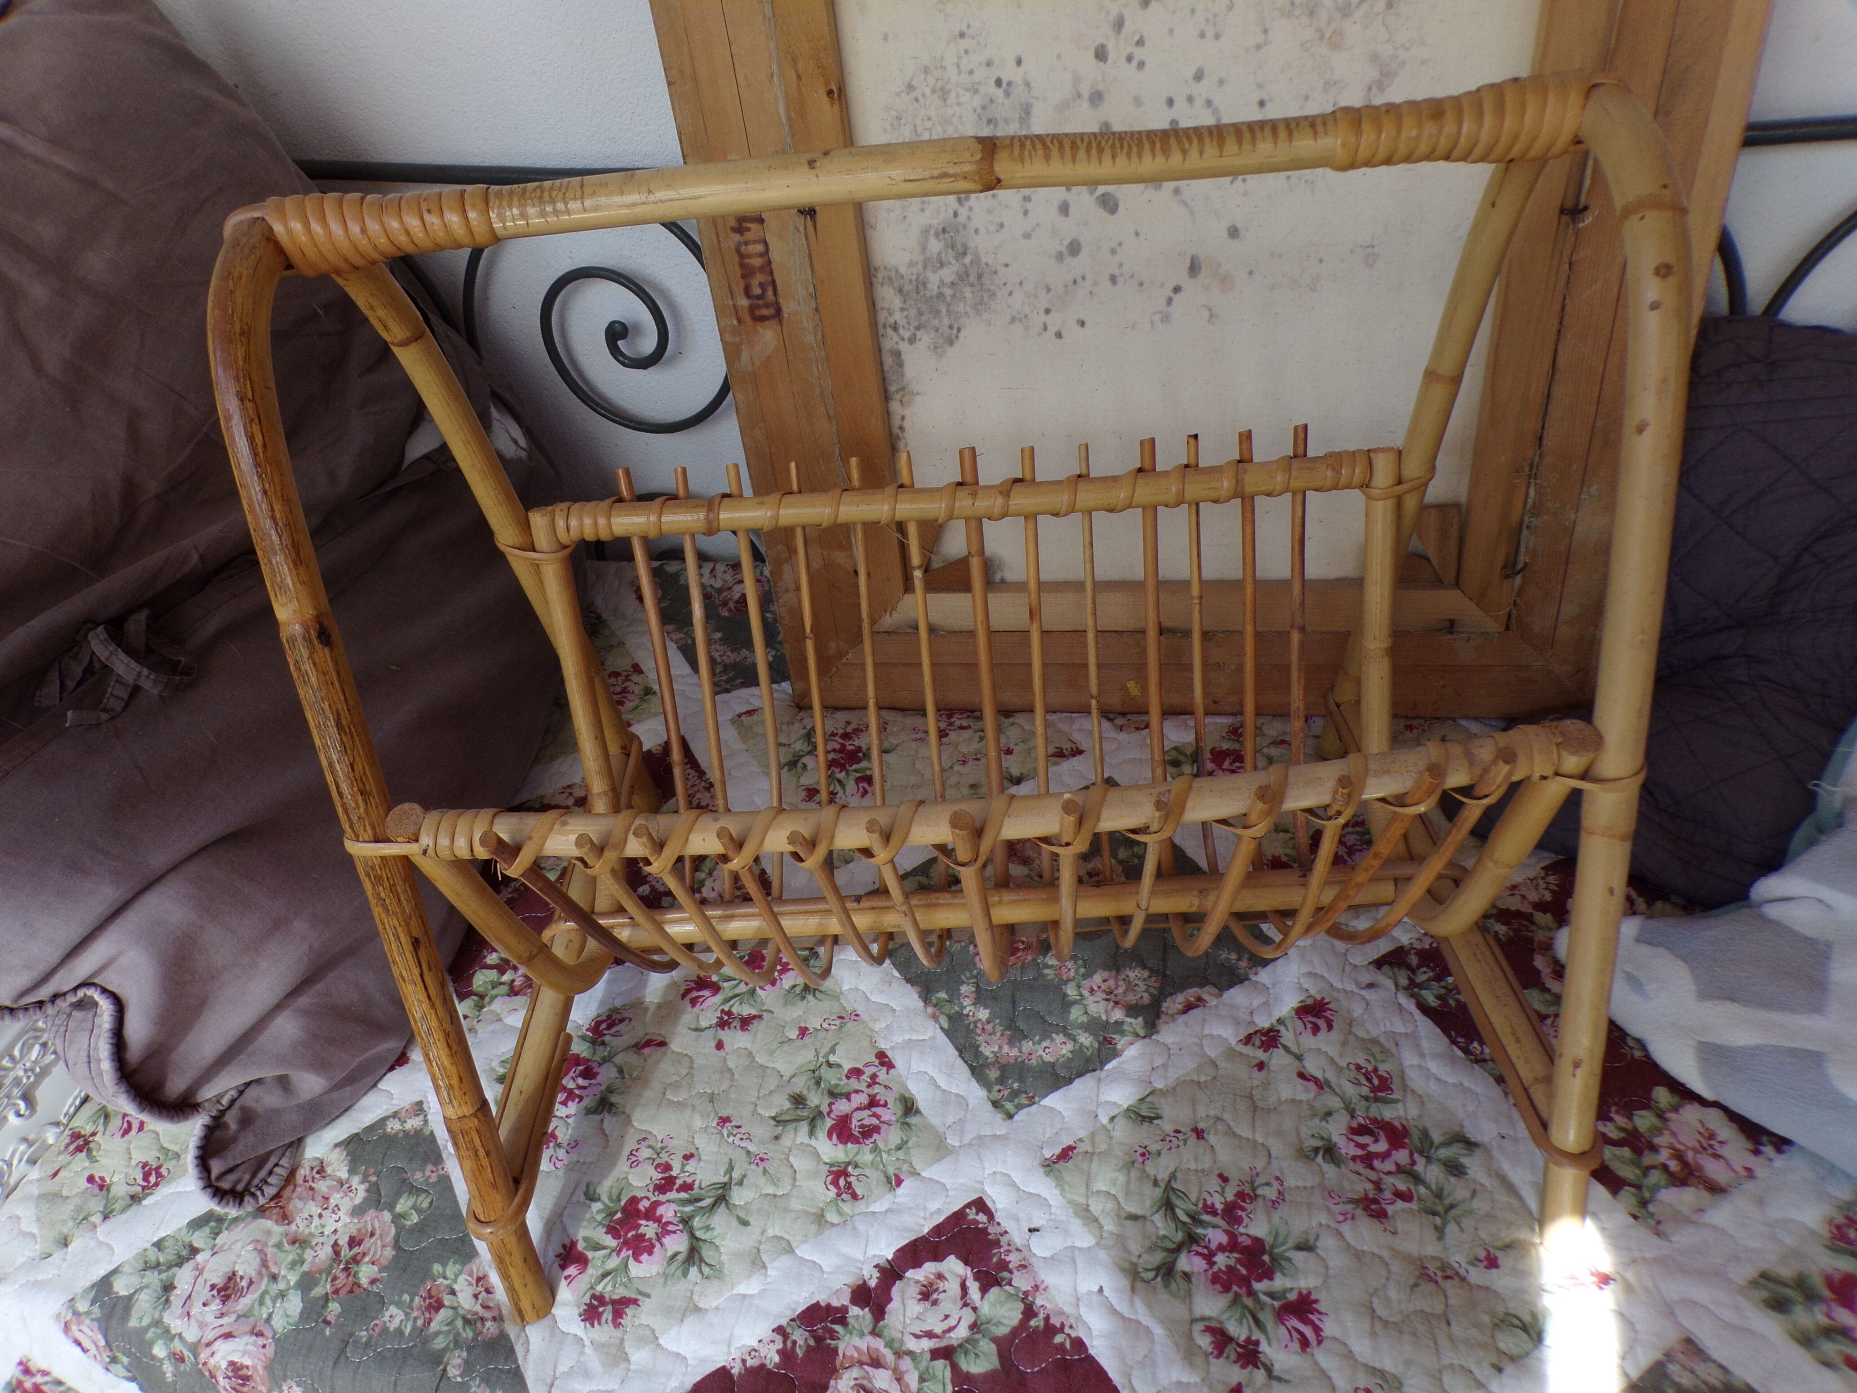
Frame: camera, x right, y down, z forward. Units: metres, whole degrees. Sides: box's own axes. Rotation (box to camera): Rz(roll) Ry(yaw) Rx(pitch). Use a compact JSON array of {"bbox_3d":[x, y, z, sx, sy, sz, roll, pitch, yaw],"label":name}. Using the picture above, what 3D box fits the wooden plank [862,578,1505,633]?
[{"bbox_3d":[0.158,-0.059,0.829,0.400,0.031,0.017,1,35,12],"label":"wooden plank"}]

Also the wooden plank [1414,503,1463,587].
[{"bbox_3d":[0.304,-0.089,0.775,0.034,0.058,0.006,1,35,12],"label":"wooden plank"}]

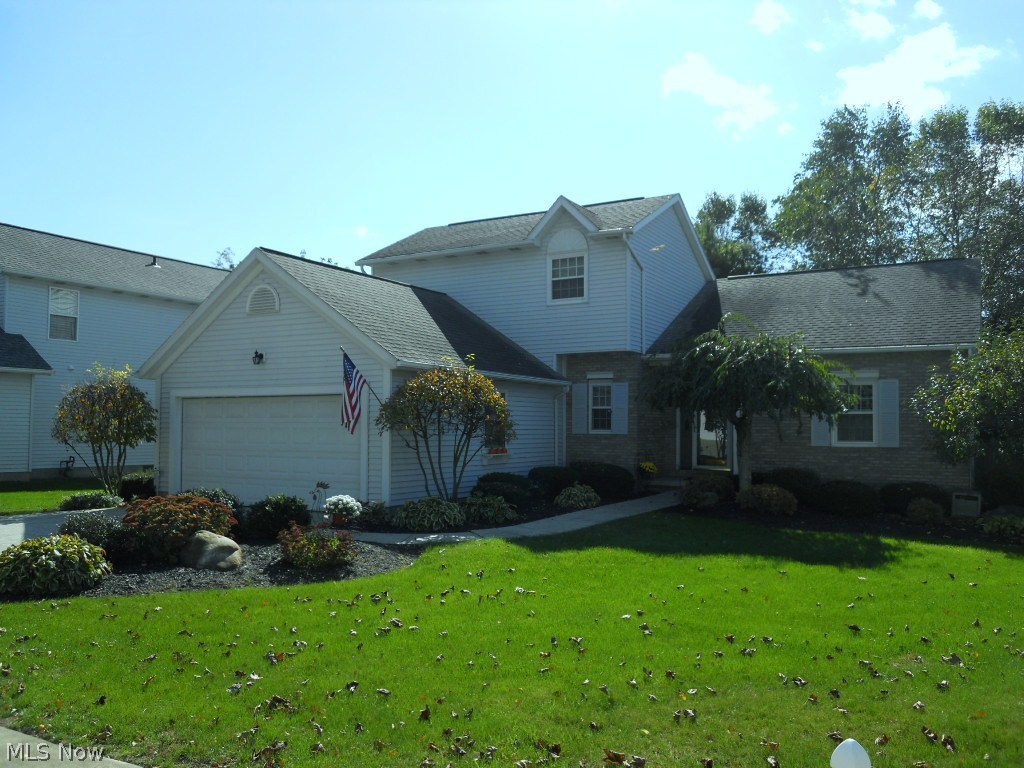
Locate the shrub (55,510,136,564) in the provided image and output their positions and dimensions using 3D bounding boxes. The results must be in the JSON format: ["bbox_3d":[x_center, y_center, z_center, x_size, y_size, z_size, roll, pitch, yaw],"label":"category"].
[{"bbox_3d":[-5.170,1.874,10.321,0.931,0.568,0.950,0,-3,0],"label":"shrub"}]

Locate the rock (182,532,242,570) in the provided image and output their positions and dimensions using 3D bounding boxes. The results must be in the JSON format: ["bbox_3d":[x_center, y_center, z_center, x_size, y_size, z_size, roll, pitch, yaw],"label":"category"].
[{"bbox_3d":[-3.317,1.819,9.171,0.667,0.391,0.501,1,-3,-20],"label":"rock"}]

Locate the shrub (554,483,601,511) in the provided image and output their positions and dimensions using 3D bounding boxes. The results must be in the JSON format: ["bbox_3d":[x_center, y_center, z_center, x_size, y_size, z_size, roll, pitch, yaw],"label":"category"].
[{"bbox_3d":[1.203,2.041,15.214,0.832,0.461,0.749,0,-3,5],"label":"shrub"}]

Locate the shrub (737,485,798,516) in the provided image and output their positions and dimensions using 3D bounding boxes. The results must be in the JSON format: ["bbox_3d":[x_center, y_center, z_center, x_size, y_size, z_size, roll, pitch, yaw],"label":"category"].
[{"bbox_3d":[4.693,2.108,15.215,1.113,0.520,1.050,0,-3,0],"label":"shrub"}]

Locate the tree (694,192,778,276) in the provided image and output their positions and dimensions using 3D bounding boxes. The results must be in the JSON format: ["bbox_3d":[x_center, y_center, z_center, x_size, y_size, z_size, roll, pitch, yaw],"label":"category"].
[{"bbox_3d":[10.528,-2.614,38.674,5.200,12.200,5.000,0,-3,0],"label":"tree"}]

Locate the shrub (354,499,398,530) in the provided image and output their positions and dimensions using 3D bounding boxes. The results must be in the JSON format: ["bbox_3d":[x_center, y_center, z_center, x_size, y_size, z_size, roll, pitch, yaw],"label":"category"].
[{"bbox_3d":[-2.093,1.983,12.668,0.679,0.401,0.611,1,-3,-9],"label":"shrub"}]

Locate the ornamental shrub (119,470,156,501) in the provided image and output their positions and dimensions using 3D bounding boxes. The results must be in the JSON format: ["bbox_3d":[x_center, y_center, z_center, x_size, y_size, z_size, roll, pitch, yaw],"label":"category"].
[{"bbox_3d":[-8.054,2.178,17.815,0.821,0.590,0.850,0,-3,0],"label":"ornamental shrub"}]

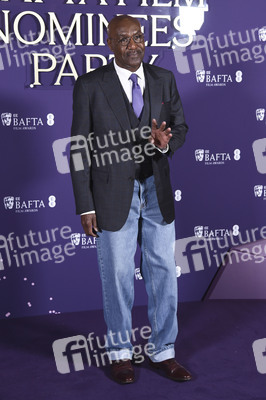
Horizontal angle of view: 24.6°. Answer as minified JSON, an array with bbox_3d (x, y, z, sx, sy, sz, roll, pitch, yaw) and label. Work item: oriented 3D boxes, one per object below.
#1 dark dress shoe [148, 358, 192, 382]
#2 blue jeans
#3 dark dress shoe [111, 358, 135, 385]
[{"bbox_3d":[0.194,0.846,3.220,0.112,0.110,0.305,-8,12,-37],"label":"dark dress shoe"},{"bbox_3d":[0.014,0.348,3.215,0.405,1.020,0.300,-3,10,-18],"label":"blue jeans"},{"bbox_3d":[-0.060,0.870,3.267,0.110,0.114,0.295,-2,10,-11],"label":"dark dress shoe"}]

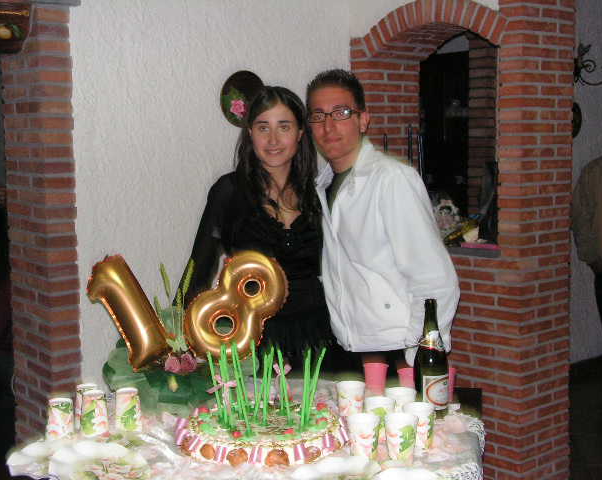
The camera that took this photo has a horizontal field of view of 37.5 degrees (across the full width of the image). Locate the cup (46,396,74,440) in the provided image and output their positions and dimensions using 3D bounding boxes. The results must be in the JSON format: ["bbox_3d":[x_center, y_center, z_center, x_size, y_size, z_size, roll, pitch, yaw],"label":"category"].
[{"bbox_3d":[-0.588,0.435,2.158,0.071,0.098,0.071,-1,7,0],"label":"cup"}]

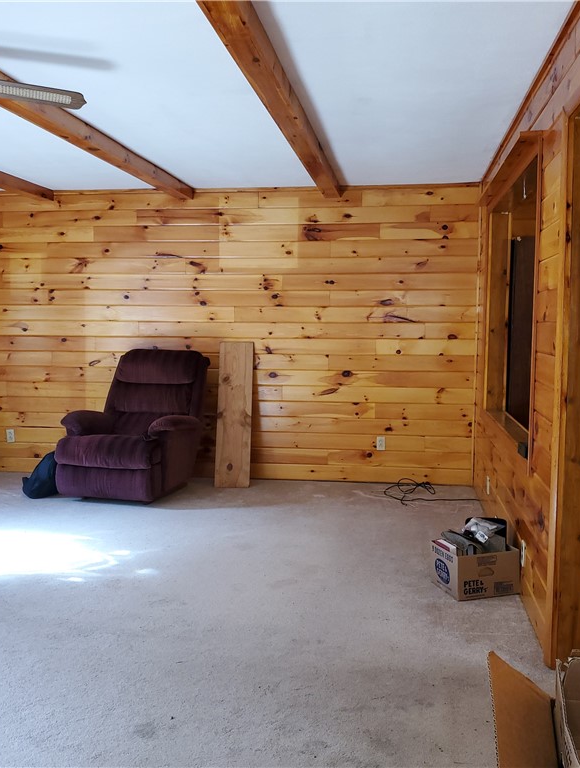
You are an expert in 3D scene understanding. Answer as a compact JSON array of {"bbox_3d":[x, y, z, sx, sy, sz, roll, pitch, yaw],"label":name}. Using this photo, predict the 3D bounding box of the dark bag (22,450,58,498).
[{"bbox_3d":[-1.890,0.685,5.987,0.302,0.332,0.362,2,5,21],"label":"dark bag"}]

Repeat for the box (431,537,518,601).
[{"bbox_3d":[0.948,0.927,3.929,0.344,0.227,0.310,-1,5,-18],"label":"box"}]

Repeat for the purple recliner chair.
[{"bbox_3d":[-1.239,0.299,6.143,0.865,1.083,0.936,2,5,21],"label":"purple recliner chair"}]

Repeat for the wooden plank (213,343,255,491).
[{"bbox_3d":[-0.453,0.249,6.348,0.283,1.214,0.026,0,-11,6],"label":"wooden plank"}]

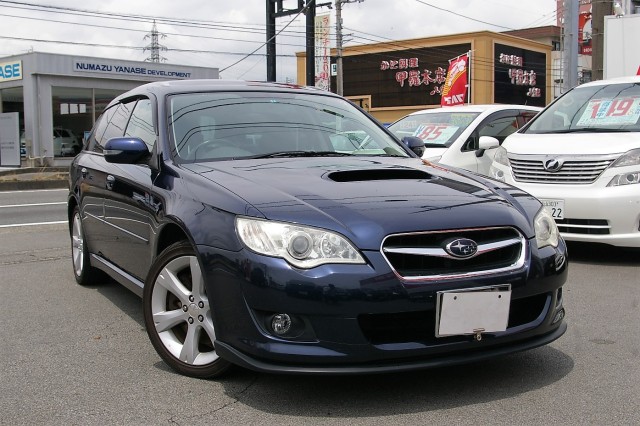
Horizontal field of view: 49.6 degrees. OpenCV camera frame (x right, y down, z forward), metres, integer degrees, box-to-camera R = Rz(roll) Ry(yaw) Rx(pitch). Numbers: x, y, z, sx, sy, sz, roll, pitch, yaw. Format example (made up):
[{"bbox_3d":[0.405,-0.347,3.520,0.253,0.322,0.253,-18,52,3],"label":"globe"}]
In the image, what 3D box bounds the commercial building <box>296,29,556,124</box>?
[{"bbox_3d":[8.119,-8.144,55.240,16.967,9.239,10.250,3,6,39],"label":"commercial building"}]

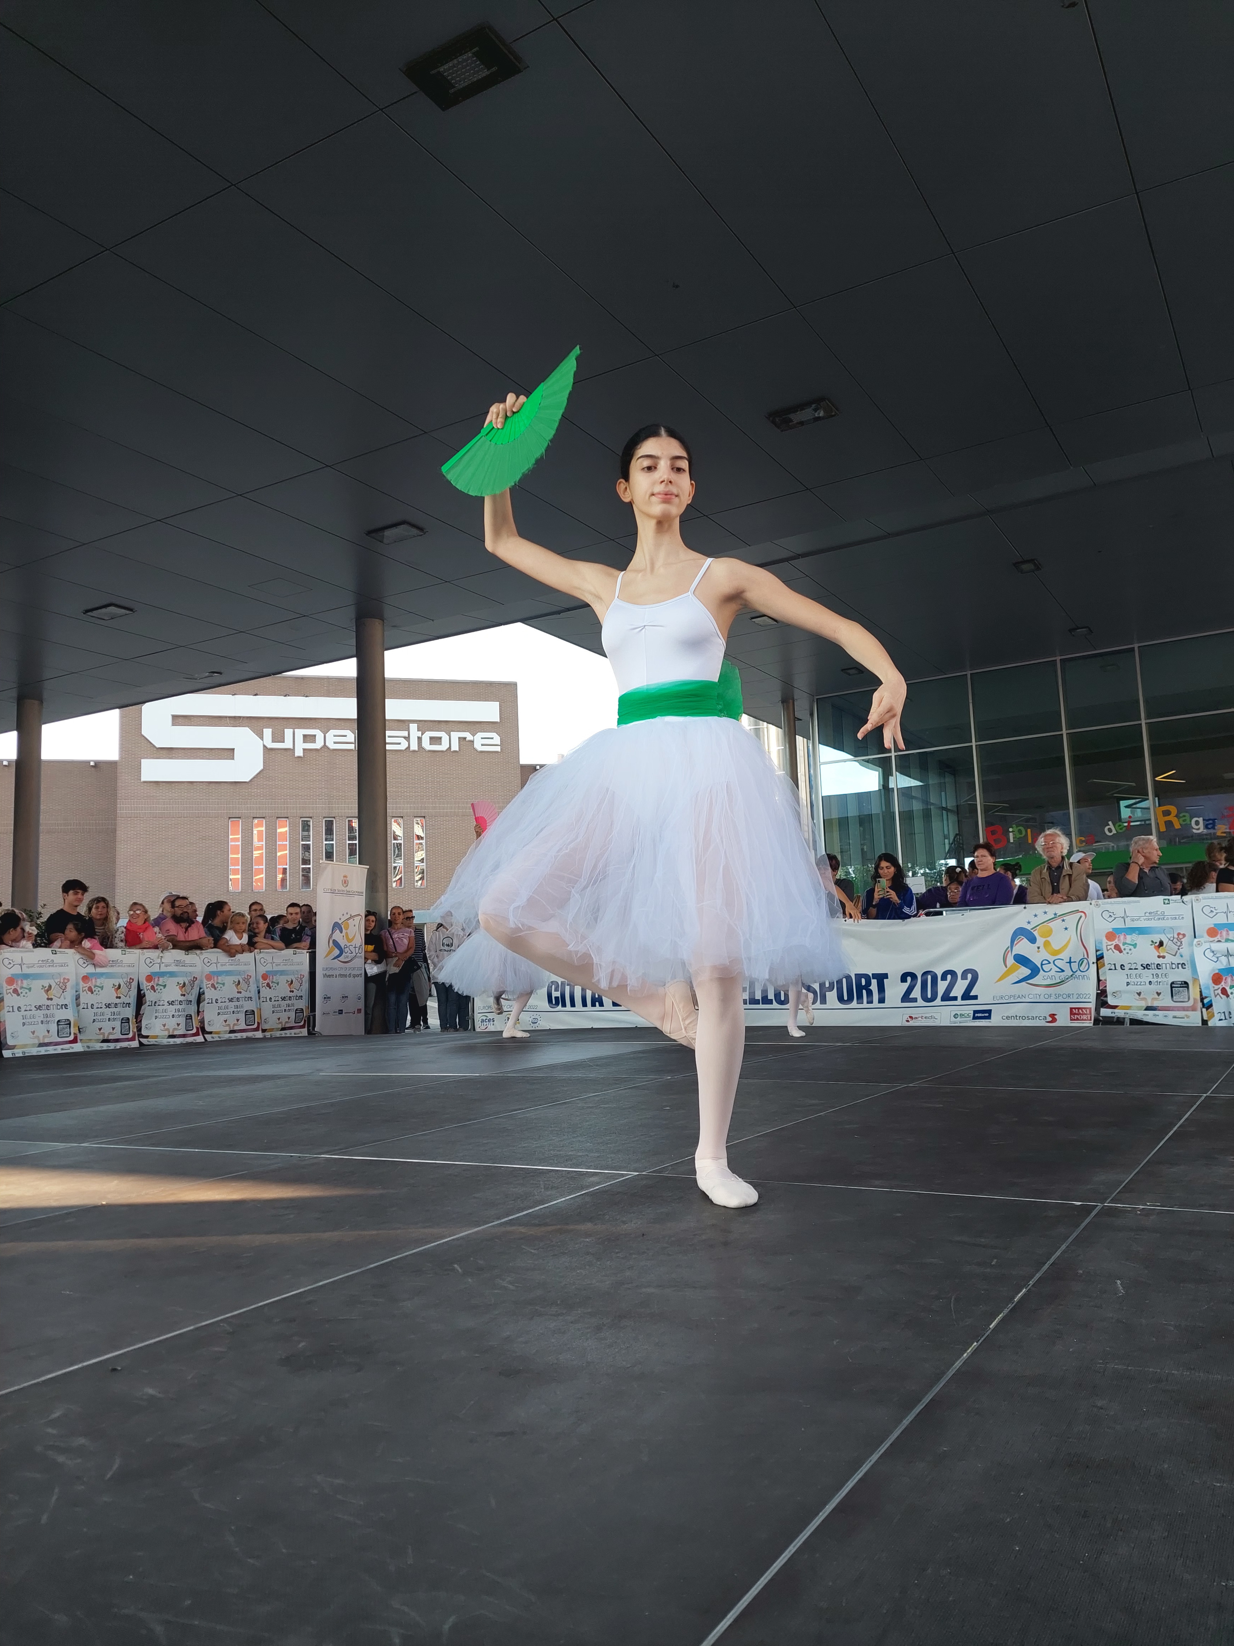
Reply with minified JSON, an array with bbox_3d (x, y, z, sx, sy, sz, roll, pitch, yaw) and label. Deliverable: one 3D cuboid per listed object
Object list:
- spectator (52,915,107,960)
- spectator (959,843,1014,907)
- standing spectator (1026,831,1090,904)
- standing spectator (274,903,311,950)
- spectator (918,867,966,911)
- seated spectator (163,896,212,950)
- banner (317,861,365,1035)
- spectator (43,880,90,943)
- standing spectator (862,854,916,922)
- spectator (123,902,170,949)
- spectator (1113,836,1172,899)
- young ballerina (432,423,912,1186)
[{"bbox_3d":[-4.651,1.511,9.804,0.450,1.420,0.420,0,-8,-18],"label":"spectator"},{"bbox_3d":[2.824,0.946,8.542,0.480,1.606,0.350,-7,-9,30],"label":"spectator"},{"bbox_3d":[3.255,0.877,8.240,0.520,1.629,0.420,-6,-9,27],"label":"standing spectator"},{"bbox_3d":[-3.297,1.613,11.593,0.480,1.594,0.400,1,-8,-23],"label":"standing spectator"},{"bbox_3d":[2.629,1.078,9.000,0.420,1.484,0.450,1,-8,-20],"label":"spectator"},{"bbox_3d":[-4.045,1.509,10.740,0.520,1.629,0.480,2,-9,-30],"label":"seated spectator"},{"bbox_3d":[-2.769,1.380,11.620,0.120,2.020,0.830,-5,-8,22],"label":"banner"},{"bbox_3d":[-4.926,1.383,10.179,0.500,1.797,0.360,2,-9,-30],"label":"spectator"},{"bbox_3d":[2.250,1.048,9.240,0.480,1.638,0.400,-6,-8,23],"label":"standing spectator"},{"bbox_3d":[-4.379,1.520,10.543,0.480,1.580,0.400,0,-8,-18],"label":"spectator"},{"bbox_3d":[3.791,0.866,8.045,0.500,1.555,0.380,-3,-8,9],"label":"spectator"},{"bbox_3d":[0.114,-0.108,2.563,0.950,1.783,0.780,-6,-8,23],"label":"young ballerina"}]

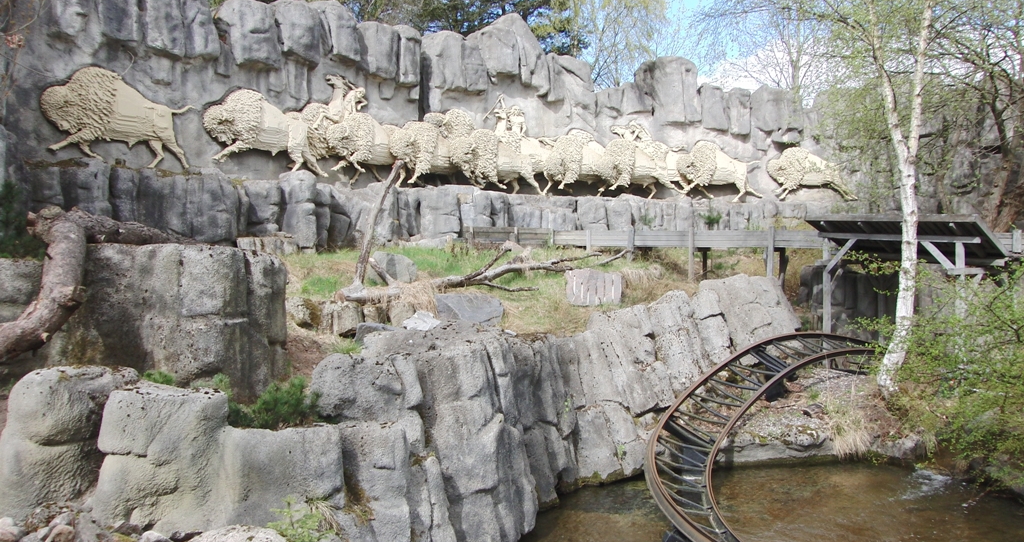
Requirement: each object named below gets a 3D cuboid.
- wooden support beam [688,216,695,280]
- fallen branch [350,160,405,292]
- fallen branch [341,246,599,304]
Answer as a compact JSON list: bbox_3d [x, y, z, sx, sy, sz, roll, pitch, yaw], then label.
[{"bbox_3d":[3.571,-0.448,15.300,0.110,1.350,0.110,2,3,27],"label":"wooden support beam"},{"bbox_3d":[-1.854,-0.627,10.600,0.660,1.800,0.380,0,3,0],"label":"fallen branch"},{"bbox_3d":[-0.604,0.051,11.200,3.950,0.780,0.950,-1,3,-25],"label":"fallen branch"}]

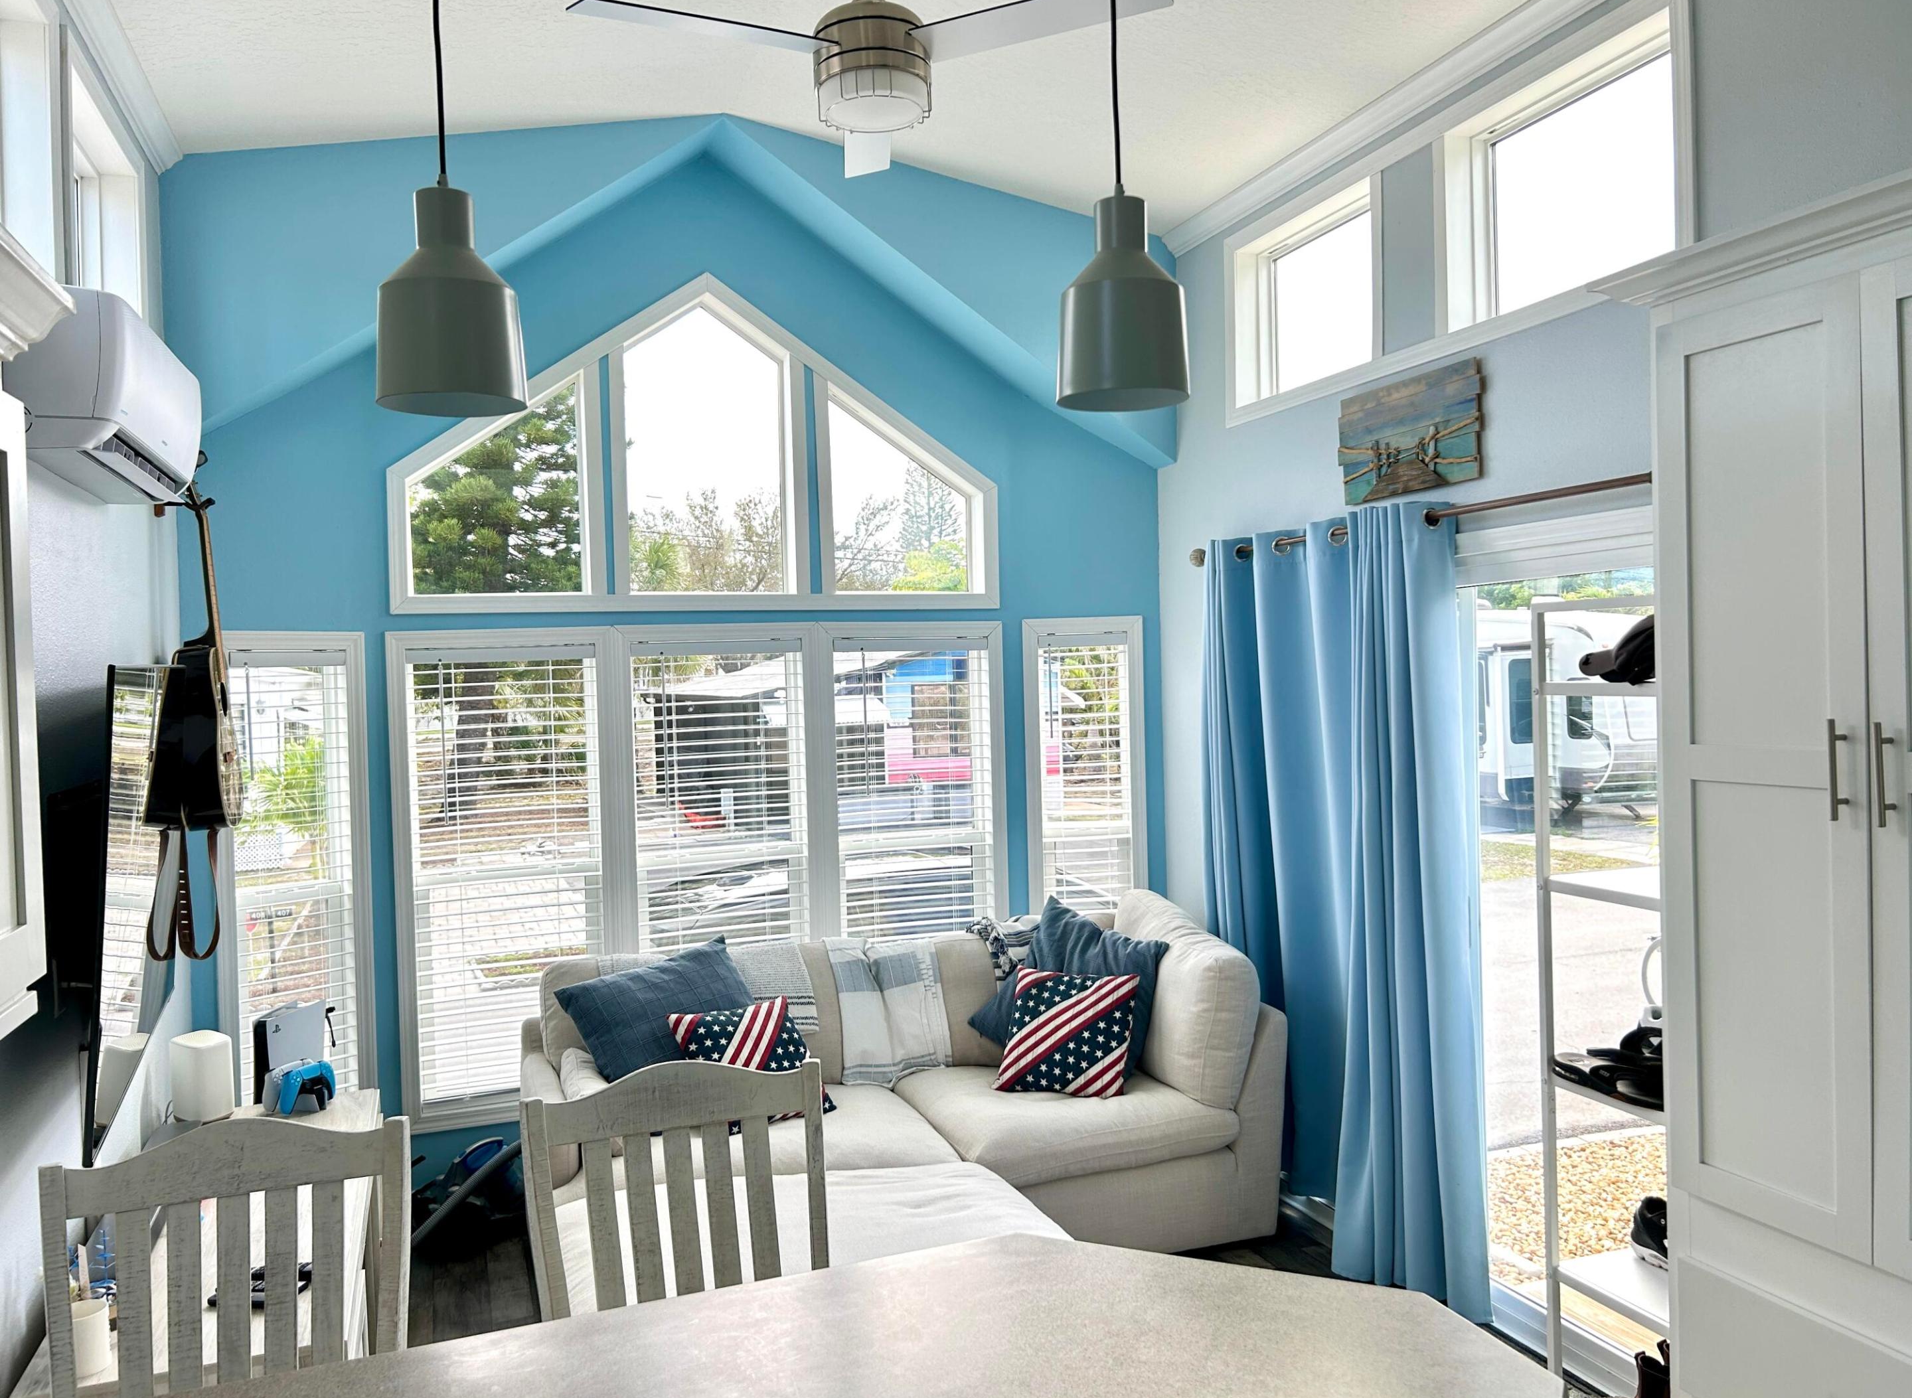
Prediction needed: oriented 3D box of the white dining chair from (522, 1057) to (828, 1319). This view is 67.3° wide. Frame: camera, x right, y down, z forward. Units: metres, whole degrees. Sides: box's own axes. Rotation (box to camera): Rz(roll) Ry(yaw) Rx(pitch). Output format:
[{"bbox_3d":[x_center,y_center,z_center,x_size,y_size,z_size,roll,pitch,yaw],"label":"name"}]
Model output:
[{"bbox_3d":[-0.354,1.157,2.156,0.480,1.120,0.520,-2,1,-23],"label":"white dining chair"}]

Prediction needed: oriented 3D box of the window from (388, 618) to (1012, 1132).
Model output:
[{"bbox_3d":[-0.782,0.544,4.839,2.040,1.572,0.100,-2,1,-20],"label":"window"}]

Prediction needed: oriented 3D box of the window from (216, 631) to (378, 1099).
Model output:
[{"bbox_3d":[-2.018,0.587,4.396,0.437,1.570,0.100,-2,1,-20],"label":"window"}]

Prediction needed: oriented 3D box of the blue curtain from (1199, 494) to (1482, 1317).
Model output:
[{"bbox_3d":[1.071,0.526,4.239,0.179,2.120,1.307,-2,1,-20],"label":"blue curtain"}]

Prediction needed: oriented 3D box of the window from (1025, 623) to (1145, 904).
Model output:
[{"bbox_3d":[0.481,0.496,5.291,0.480,1.581,0.100,-2,1,-20],"label":"window"}]

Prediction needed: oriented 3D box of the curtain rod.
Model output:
[{"bbox_3d":[1.159,-0.476,3.982,0.080,0.055,2.040,-2,1,-20],"label":"curtain rod"}]

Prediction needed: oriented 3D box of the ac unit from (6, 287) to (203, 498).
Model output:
[{"bbox_3d":[-1.798,-0.626,3.090,0.207,0.322,0.799,-2,1,-20],"label":"ac unit"}]

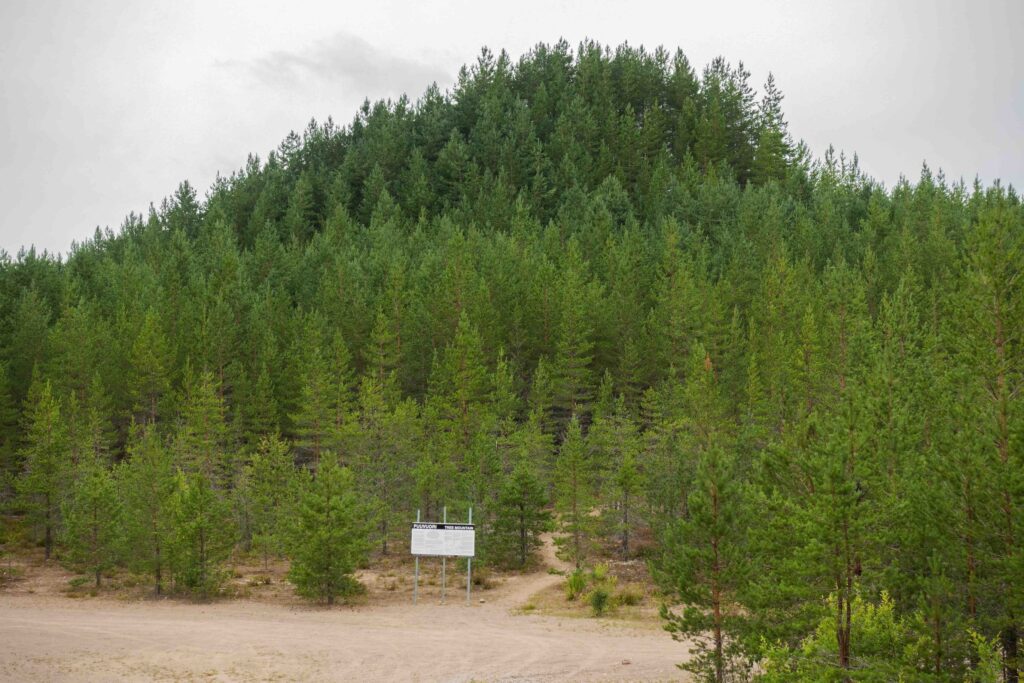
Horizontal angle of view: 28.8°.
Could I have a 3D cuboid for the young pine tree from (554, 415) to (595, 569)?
[{"bbox_3d":[2.269,5.446,72.300,1.452,5.591,1.452,0,-1,0],"label":"young pine tree"}]

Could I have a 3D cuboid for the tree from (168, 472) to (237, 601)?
[{"bbox_3d":[-10.120,6.290,64.900,2.151,4.172,2.151,0,-1,0],"label":"tree"}]

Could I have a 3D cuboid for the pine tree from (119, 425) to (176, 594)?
[{"bbox_3d":[-12.044,5.551,65.800,1.917,5.617,1.917,0,-1,0],"label":"pine tree"}]

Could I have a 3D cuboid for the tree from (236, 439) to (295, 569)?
[{"bbox_3d":[-9.000,5.811,73.000,2.126,4.802,2.126,0,-2,0],"label":"tree"}]

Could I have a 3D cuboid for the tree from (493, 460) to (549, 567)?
[{"bbox_3d":[0.339,6.097,71.000,2.032,3.851,2.032,0,-2,0],"label":"tree"}]

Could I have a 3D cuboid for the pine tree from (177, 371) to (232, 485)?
[{"bbox_3d":[-12.508,4.434,81.000,2.359,6.508,2.359,0,-2,0],"label":"pine tree"}]

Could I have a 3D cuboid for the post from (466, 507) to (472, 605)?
[{"bbox_3d":[-1.281,6.471,60.000,0.065,2.938,0.065,0,-2,0],"label":"post"}]

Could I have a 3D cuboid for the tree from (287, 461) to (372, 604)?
[{"bbox_3d":[-5.847,6.120,63.800,2.755,4.614,2.755,0,-1,0],"label":"tree"}]

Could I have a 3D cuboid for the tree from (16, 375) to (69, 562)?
[{"bbox_3d":[-17.410,4.701,74.000,2.007,6.801,2.007,0,-2,0],"label":"tree"}]

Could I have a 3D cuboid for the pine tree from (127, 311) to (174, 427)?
[{"bbox_3d":[-17.112,2.785,94.000,2.266,8.497,2.266,0,-2,0],"label":"pine tree"}]

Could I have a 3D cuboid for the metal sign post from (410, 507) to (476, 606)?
[{"bbox_3d":[-2.064,6.463,60.000,1.943,2.983,0.120,0,-2,0],"label":"metal sign post"}]

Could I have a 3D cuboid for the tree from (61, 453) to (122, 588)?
[{"bbox_3d":[-14.212,6.050,67.300,2.095,4.596,2.095,0,-1,0],"label":"tree"}]

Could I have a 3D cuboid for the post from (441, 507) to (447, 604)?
[{"bbox_3d":[-2.159,6.824,63.500,0.070,3.093,0.070,1,-1,0],"label":"post"}]

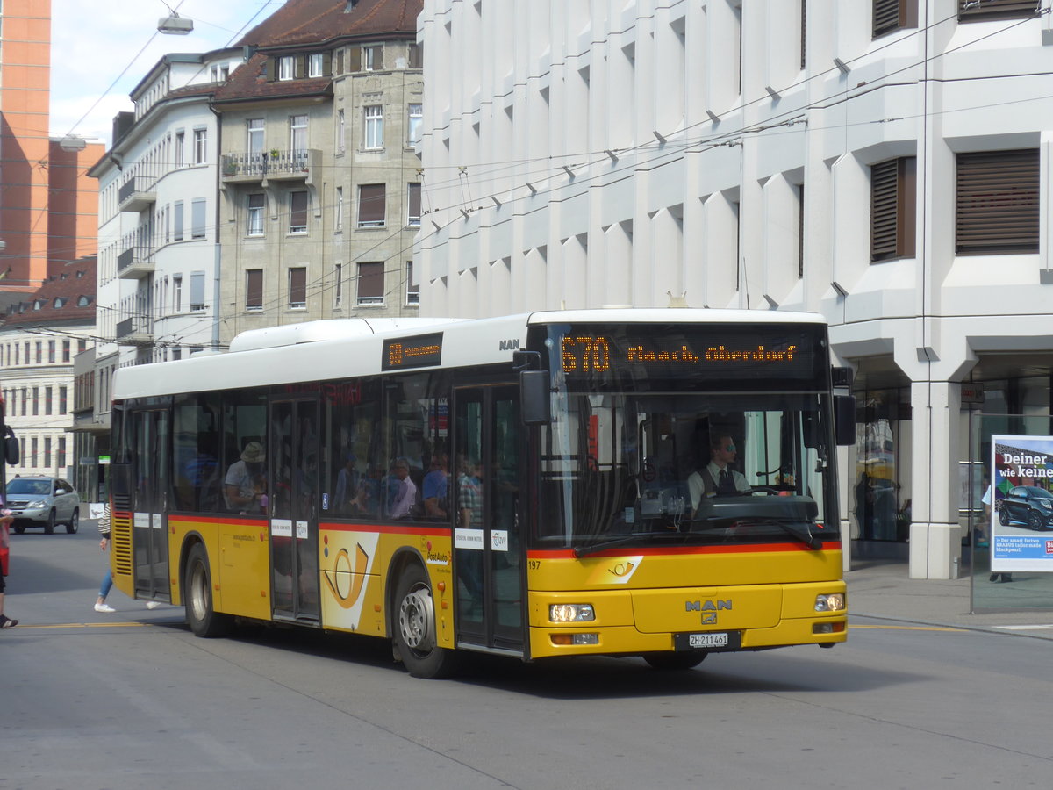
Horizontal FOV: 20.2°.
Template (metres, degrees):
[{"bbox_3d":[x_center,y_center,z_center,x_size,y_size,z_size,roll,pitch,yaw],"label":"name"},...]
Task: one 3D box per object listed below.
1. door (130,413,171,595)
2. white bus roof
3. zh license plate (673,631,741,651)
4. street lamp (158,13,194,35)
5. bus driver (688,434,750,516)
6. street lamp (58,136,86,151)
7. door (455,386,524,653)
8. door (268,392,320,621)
[{"bbox_3d":[-3.673,1.088,29.218,0.090,1.910,1.400,-1,-1,-22],"label":"door"},{"bbox_3d":[-1.086,-0.400,26.051,2.450,0.590,11.850,-1,-1,-22],"label":"white bus roof"},{"bbox_3d":[1.264,1.703,20.433,0.505,0.135,0.030,-1,-1,-22],"label":"zh license plate"},{"bbox_3d":[-6.297,-6.659,53.000,0.650,0.390,0.360,1,-1,-7],"label":"street lamp"},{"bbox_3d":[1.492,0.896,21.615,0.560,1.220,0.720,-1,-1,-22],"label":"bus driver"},{"bbox_3d":[-11.235,-6.220,73.000,0.650,0.380,0.360,1,-1,-9],"label":"street lamp"},{"bbox_3d":[-0.224,0.879,20.859,0.090,1.870,1.290,-1,-1,-22],"label":"door"},{"bbox_3d":[-1.923,0.977,24.976,0.090,1.920,1.380,-1,-1,-22],"label":"door"}]

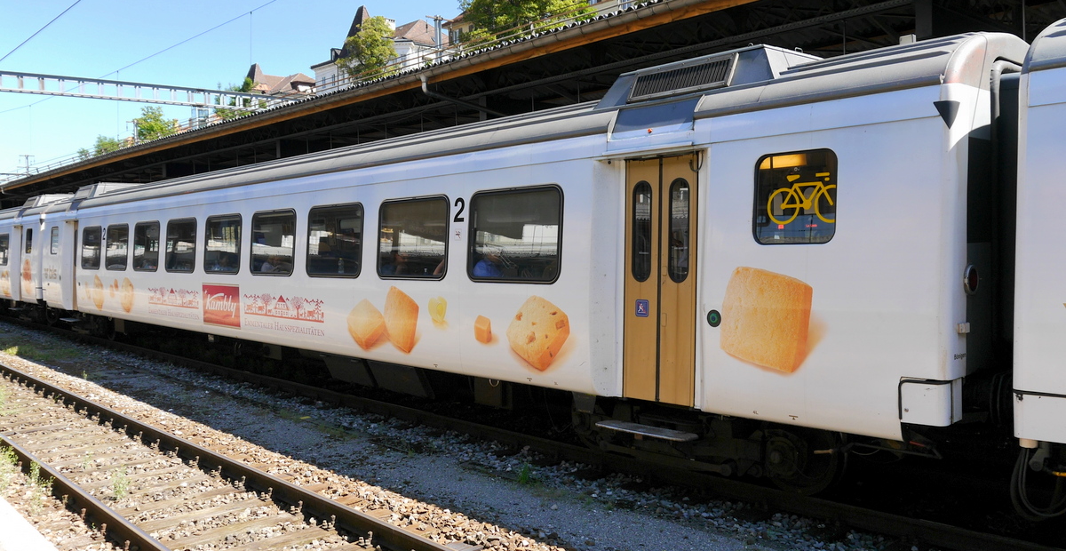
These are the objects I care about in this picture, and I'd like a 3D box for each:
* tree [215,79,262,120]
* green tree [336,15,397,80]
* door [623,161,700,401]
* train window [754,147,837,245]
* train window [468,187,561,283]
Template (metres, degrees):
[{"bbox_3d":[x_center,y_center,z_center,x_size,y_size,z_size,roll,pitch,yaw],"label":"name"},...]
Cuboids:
[{"bbox_3d":[-33.955,-18.883,99.753,5.337,7.500,5.337,-2,2,-18],"label":"tree"},{"bbox_3d":[-15.200,-19.730,79.216,5.539,8.200,5.539,-1,2,-11],"label":"green tree"},{"bbox_3d":[1.168,0.041,7.854,0.100,2.225,0.859,0,1,-43],"label":"door"},{"bbox_3d":[2.047,-0.596,6.739,0.080,0.731,0.725,3,-1,-42],"label":"train window"},{"bbox_3d":[-0.202,-0.424,9.184,0.080,1.017,1.532,3,-1,-42],"label":"train window"}]

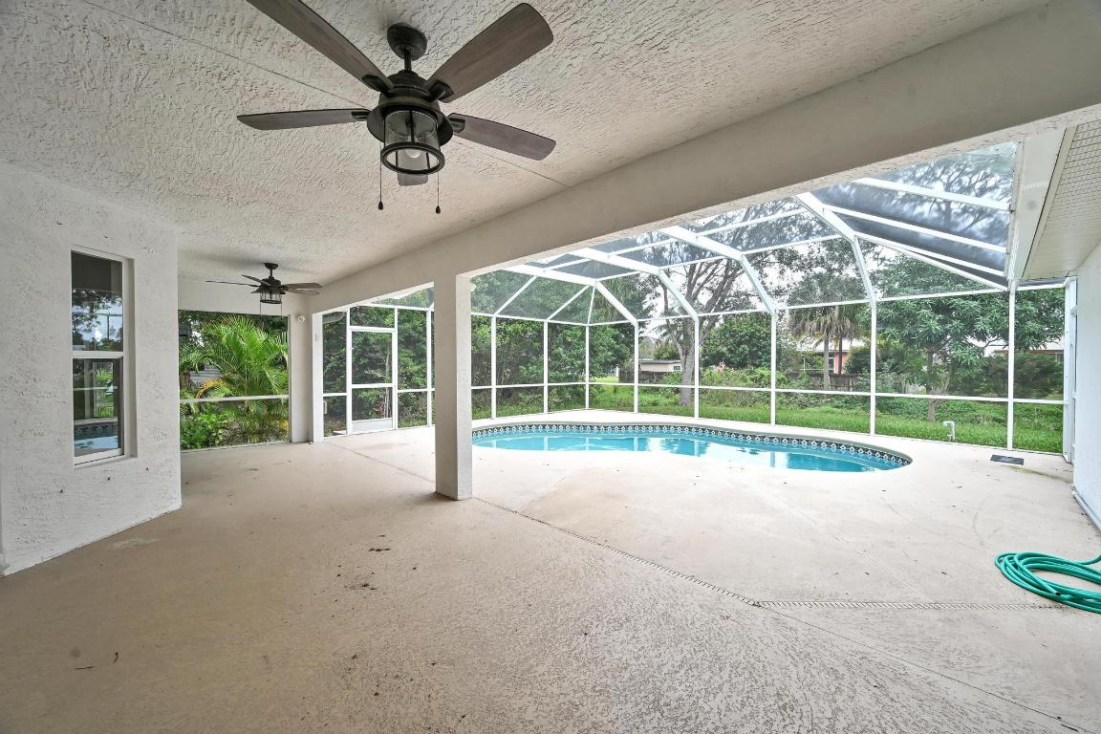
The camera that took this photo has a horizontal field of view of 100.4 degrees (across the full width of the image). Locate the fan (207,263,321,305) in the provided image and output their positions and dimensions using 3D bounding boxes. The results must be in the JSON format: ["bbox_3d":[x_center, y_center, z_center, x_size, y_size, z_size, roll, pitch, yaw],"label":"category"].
[{"bbox_3d":[-3.661,-1.085,6.014,1.400,0.500,1.400,0,1,-44],"label":"fan"}]

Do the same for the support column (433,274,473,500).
[{"bbox_3d":[-0.981,0.200,4.661,0.175,2.190,0.406,0,1,-44],"label":"support column"}]

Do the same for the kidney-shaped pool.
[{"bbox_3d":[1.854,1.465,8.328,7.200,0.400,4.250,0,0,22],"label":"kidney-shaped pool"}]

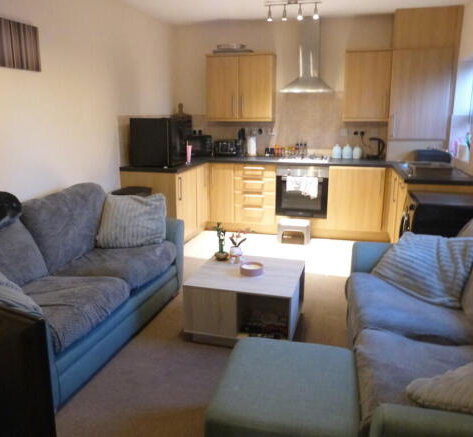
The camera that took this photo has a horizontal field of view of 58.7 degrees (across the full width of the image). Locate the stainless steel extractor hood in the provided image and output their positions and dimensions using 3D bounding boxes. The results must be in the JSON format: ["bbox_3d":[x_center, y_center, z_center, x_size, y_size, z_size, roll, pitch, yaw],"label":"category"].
[{"bbox_3d":[0.843,-1.885,4.843,0.602,0.860,0.480,3,14,15],"label":"stainless steel extractor hood"}]

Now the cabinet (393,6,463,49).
[{"bbox_3d":[2.065,-2.045,4.567,0.640,0.392,0.295,3,14,15],"label":"cabinet"}]

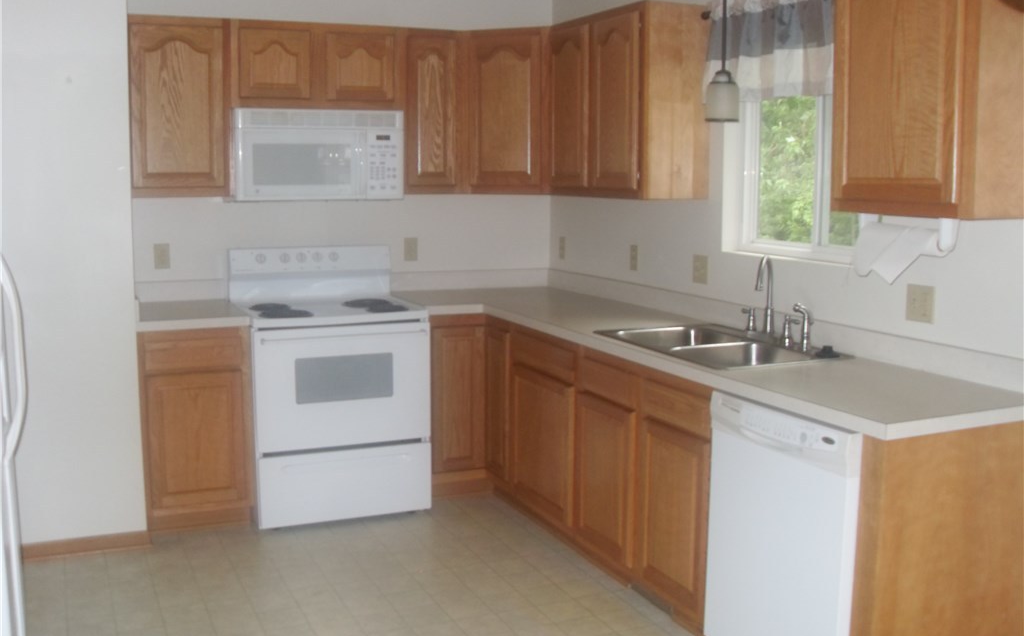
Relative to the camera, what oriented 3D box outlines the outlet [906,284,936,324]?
[{"bbox_3d":[1.223,-0.042,3.008,0.010,0.115,0.115,-3,9,-24],"label":"outlet"}]

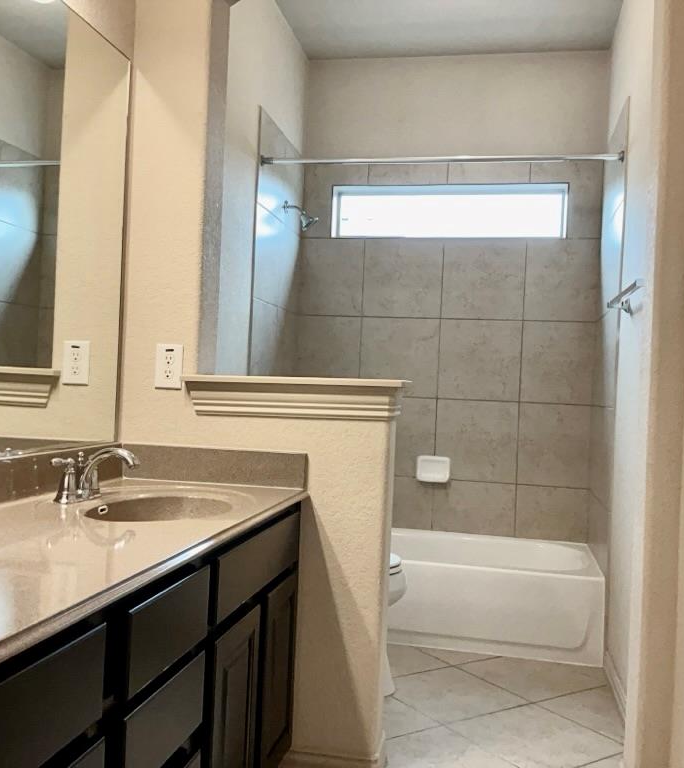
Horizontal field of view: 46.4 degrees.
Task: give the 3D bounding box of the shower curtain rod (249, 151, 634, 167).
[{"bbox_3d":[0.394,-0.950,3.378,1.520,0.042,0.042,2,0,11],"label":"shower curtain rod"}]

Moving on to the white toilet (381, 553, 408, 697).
[{"bbox_3d":[-0.139,0.705,2.902,0.750,0.755,0.450,2,0,11],"label":"white toilet"}]

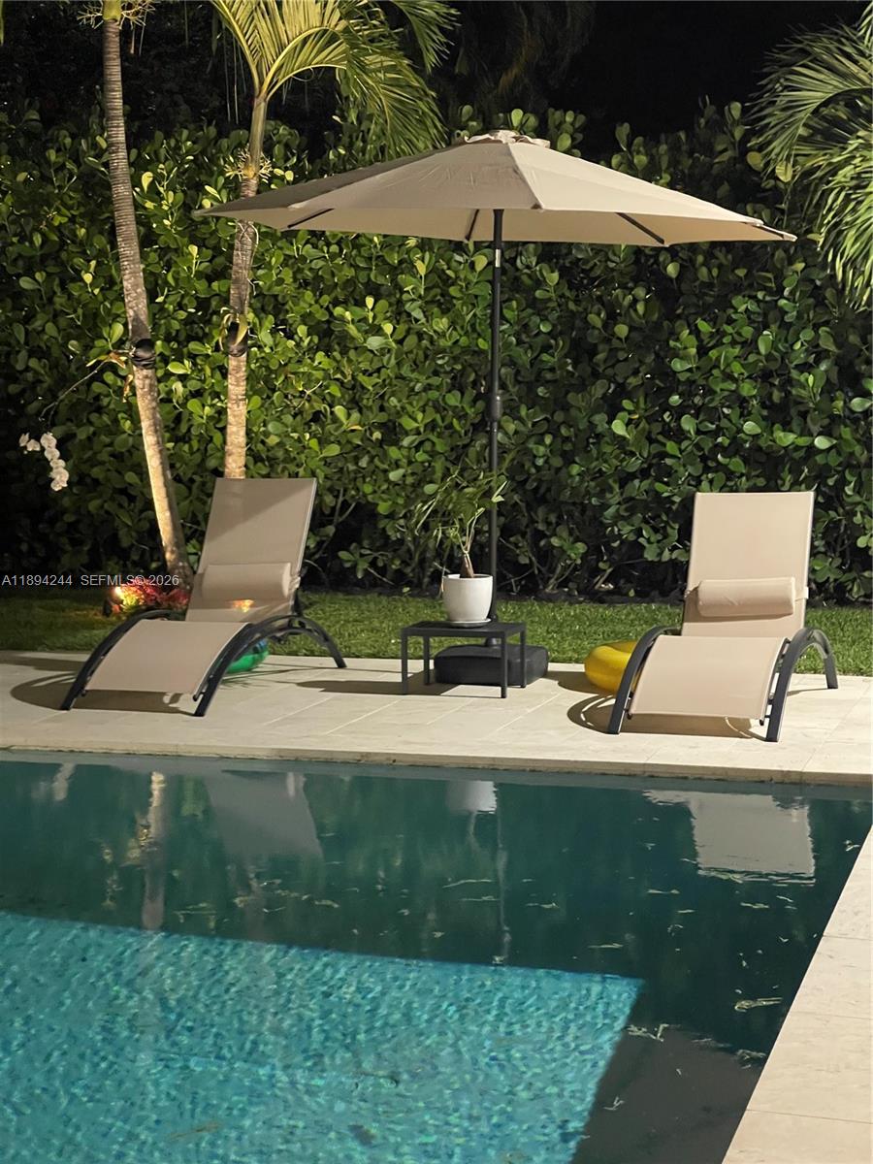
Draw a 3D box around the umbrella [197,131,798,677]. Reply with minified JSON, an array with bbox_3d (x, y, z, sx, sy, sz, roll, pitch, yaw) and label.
[{"bbox_3d":[0.264,-0.794,9.620,2.588,2.412,2.588,0,5,0],"label":"umbrella"}]

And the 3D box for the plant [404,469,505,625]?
[{"bbox_3d":[0.084,-0.146,9.119,0.425,0.654,0.406,-1,5,0],"label":"plant"}]

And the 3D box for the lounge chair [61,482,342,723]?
[{"bbox_3d":[-0.965,0.019,9.236,0.639,0.875,1.600,1,6,19],"label":"lounge chair"}]

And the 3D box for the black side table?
[{"bbox_3d":[0.120,0.328,9.095,0.448,0.271,0.338,1,6,16],"label":"black side table"}]

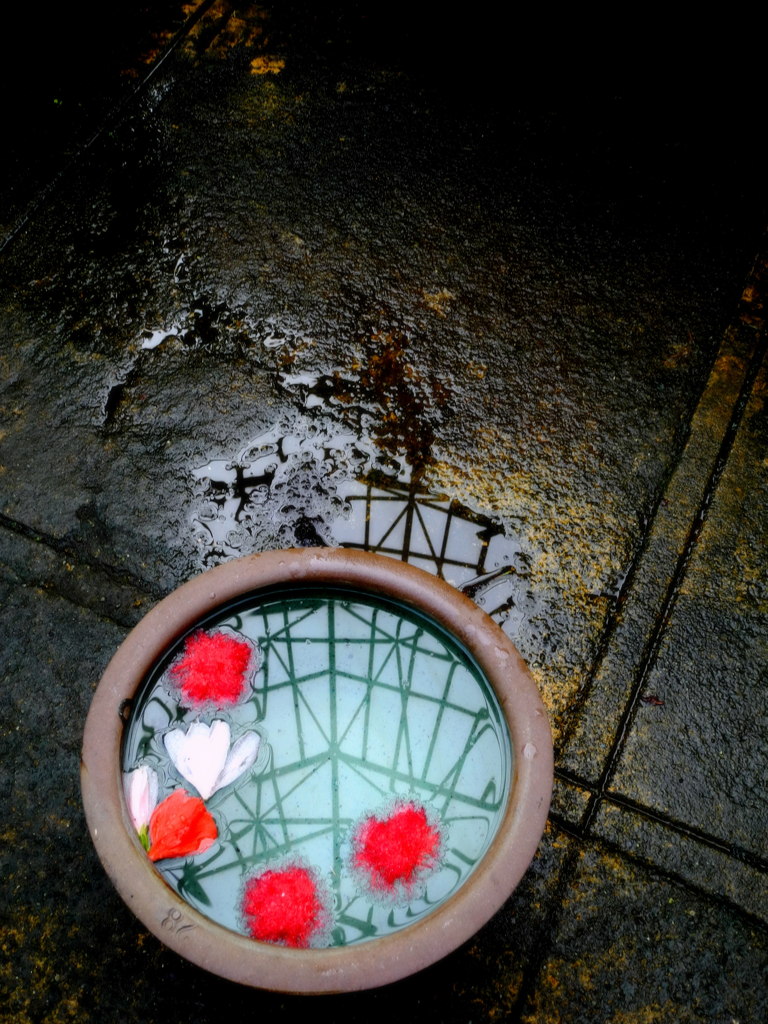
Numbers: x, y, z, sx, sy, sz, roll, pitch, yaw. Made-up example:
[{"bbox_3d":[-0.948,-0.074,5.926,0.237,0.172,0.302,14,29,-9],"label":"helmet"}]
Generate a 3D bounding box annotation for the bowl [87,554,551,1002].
[{"bbox_3d":[-0.055,0.204,0.967,0.400,0.070,0.400,2,56,-3],"label":"bowl"}]

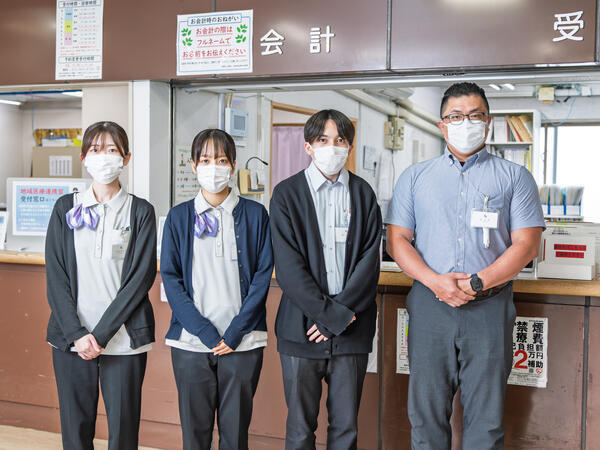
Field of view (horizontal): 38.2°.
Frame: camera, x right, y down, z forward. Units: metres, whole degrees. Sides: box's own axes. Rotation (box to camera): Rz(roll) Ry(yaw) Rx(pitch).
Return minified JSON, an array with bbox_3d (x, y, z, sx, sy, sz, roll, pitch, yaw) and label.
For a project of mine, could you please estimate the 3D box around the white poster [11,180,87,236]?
[{"bbox_3d":[-1.392,-0.088,4.815,0.425,0.297,0.010,1,2,7],"label":"white poster"}]

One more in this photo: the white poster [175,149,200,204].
[{"bbox_3d":[-0.587,-0.281,4.841,0.010,0.297,0.420,2,2,23],"label":"white poster"}]

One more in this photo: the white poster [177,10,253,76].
[{"bbox_3d":[-0.421,-0.888,4.237,0.420,0.297,0.010,2,2,23],"label":"white poster"}]

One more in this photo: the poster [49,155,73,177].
[{"bbox_3d":[-2.540,-0.629,9.200,0.297,0.210,0.010,2,2,23],"label":"poster"}]

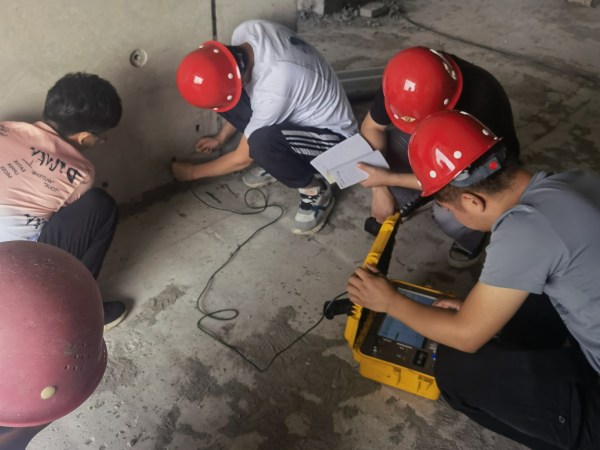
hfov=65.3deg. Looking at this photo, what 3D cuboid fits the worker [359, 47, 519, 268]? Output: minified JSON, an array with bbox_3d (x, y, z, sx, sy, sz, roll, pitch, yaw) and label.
[{"bbox_3d":[0.525,-0.264,1.720,0.660,0.840,0.540,-25,45,-28],"label":"worker"}]

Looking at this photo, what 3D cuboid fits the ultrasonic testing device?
[{"bbox_3d":[0.324,0.243,1.437,0.357,0.390,0.358,14,41,17],"label":"ultrasonic testing device"}]

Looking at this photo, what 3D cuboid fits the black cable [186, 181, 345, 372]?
[{"bbox_3d":[-0.202,0.041,1.763,0.433,0.300,1.150,-8,39,-10],"label":"black cable"}]

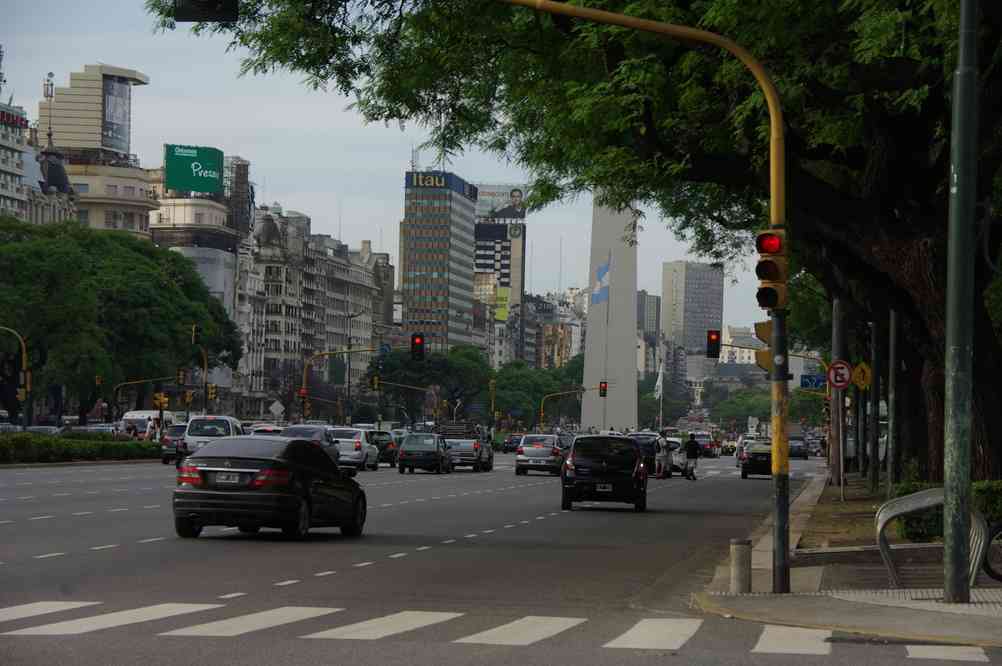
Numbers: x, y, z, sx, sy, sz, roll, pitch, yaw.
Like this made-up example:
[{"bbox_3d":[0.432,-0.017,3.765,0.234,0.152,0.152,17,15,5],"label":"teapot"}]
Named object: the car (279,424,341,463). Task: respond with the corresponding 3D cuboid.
[{"bbox_3d":[-6.690,4.058,113.661,1.750,1.600,4.300,1,-2,6],"label":"car"}]

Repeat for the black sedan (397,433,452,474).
[{"bbox_3d":[-2.796,4.445,120.000,1.640,1.430,4.000,1,-2,6],"label":"black sedan"}]

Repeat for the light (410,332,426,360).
[{"bbox_3d":[-4.235,0.734,167.000,0.620,1.350,0.400,1,-2,6],"label":"light"}]

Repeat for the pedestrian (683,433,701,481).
[{"bbox_3d":[6.752,4.394,115.000,0.520,1.650,0.380,1,-2,-18],"label":"pedestrian"}]

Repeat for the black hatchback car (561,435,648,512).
[{"bbox_3d":[2.177,2.865,67.172,1.750,1.550,4.100,1,-2,3],"label":"black hatchback car"}]

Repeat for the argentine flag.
[{"bbox_3d":[10.605,-5.780,345.000,2.300,5.400,0.800,1,-2,0],"label":"argentine flag"}]

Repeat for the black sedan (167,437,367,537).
[{"bbox_3d":[-3.336,2.279,47.900,1.770,1.420,4.580,0,-2,14],"label":"black sedan"}]

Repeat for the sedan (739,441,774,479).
[{"bbox_3d":[9.775,4.705,121.000,1.670,1.440,4.200,1,-2,6],"label":"sedan"}]

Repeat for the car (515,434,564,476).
[{"bbox_3d":[1.545,4.455,118.937,1.670,1.460,4.050,1,-2,6],"label":"car"}]

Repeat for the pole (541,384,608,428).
[{"bbox_3d":[6.846,7.777,303.000,6.300,6.200,0.500,1,-2,6],"label":"pole"}]

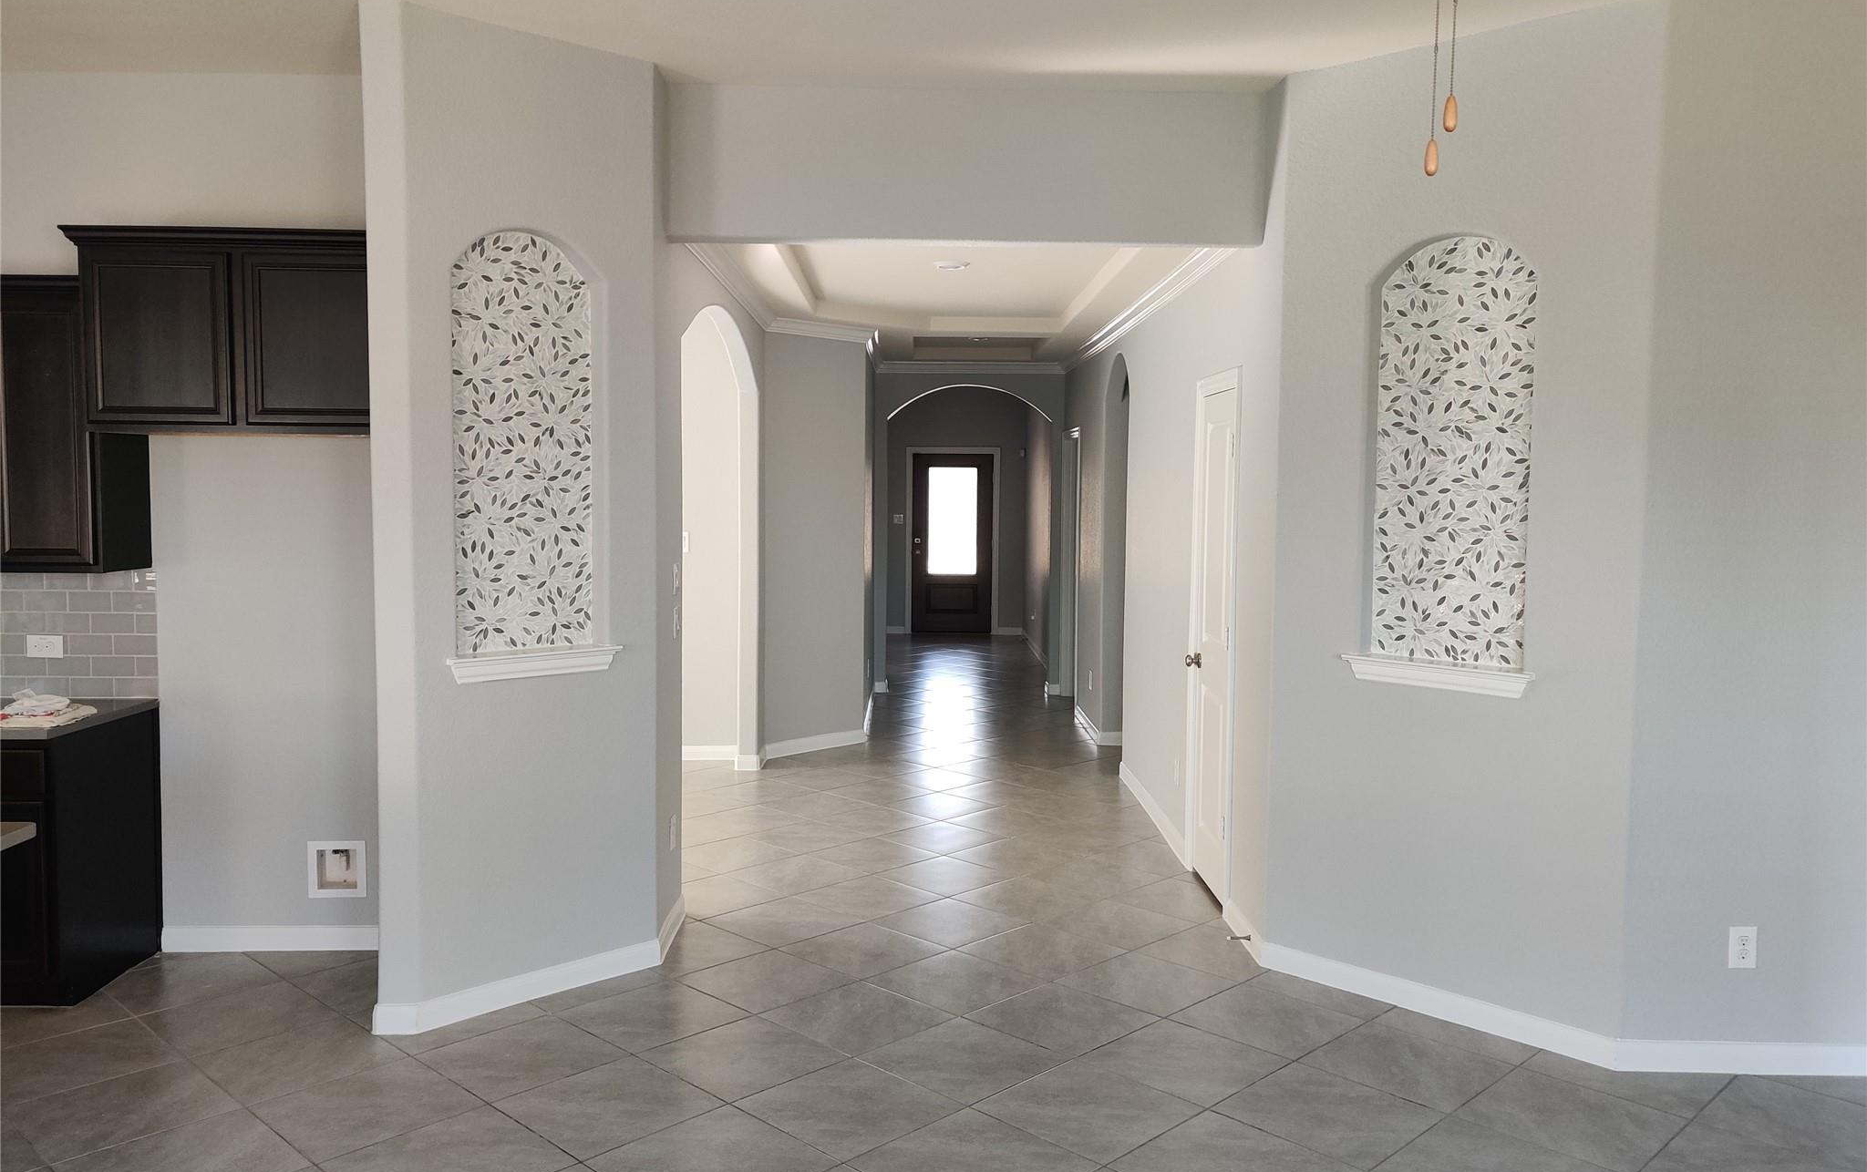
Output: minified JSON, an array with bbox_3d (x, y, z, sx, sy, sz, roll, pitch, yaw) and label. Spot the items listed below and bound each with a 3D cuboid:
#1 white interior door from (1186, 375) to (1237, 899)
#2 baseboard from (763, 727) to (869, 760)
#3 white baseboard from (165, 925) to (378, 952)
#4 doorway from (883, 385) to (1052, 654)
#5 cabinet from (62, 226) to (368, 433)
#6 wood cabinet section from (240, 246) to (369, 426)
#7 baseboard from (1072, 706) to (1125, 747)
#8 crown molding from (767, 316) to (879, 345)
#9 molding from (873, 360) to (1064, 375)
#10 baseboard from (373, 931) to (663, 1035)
[{"bbox_3d":[1.160,0.226,6.003,0.050,2.080,0.680,1,4,-1],"label":"white interior door"},{"bbox_3d":[-0.731,0.992,9.178,0.020,0.093,0.880,4,6,42],"label":"baseboard"},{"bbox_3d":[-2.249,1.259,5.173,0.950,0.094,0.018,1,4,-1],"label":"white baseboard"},{"bbox_3d":[0.283,-0.373,11.789,1.320,2.470,0.200,1,4,-1],"label":"doorway"},{"bbox_3d":[-2.244,-0.814,4.790,0.990,0.625,0.460,1,4,-1],"label":"cabinet"},{"bbox_3d":[-1.990,-0.822,4.879,0.458,0.573,0.397,1,4,-1],"label":"wood cabinet section"},{"bbox_3d":[1.143,0.958,9.966,0.180,0.092,1.050,1,4,-1],"label":"baseboard"},{"bbox_3d":[-0.654,-1.569,8.973,0.080,0.100,0.910,4,6,42],"label":"crown molding"},{"bbox_3d":[0.310,-1.735,11.592,1.470,0.100,0.080,1,4,-1],"label":"molding"},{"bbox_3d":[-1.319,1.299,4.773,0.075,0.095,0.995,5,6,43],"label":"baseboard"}]

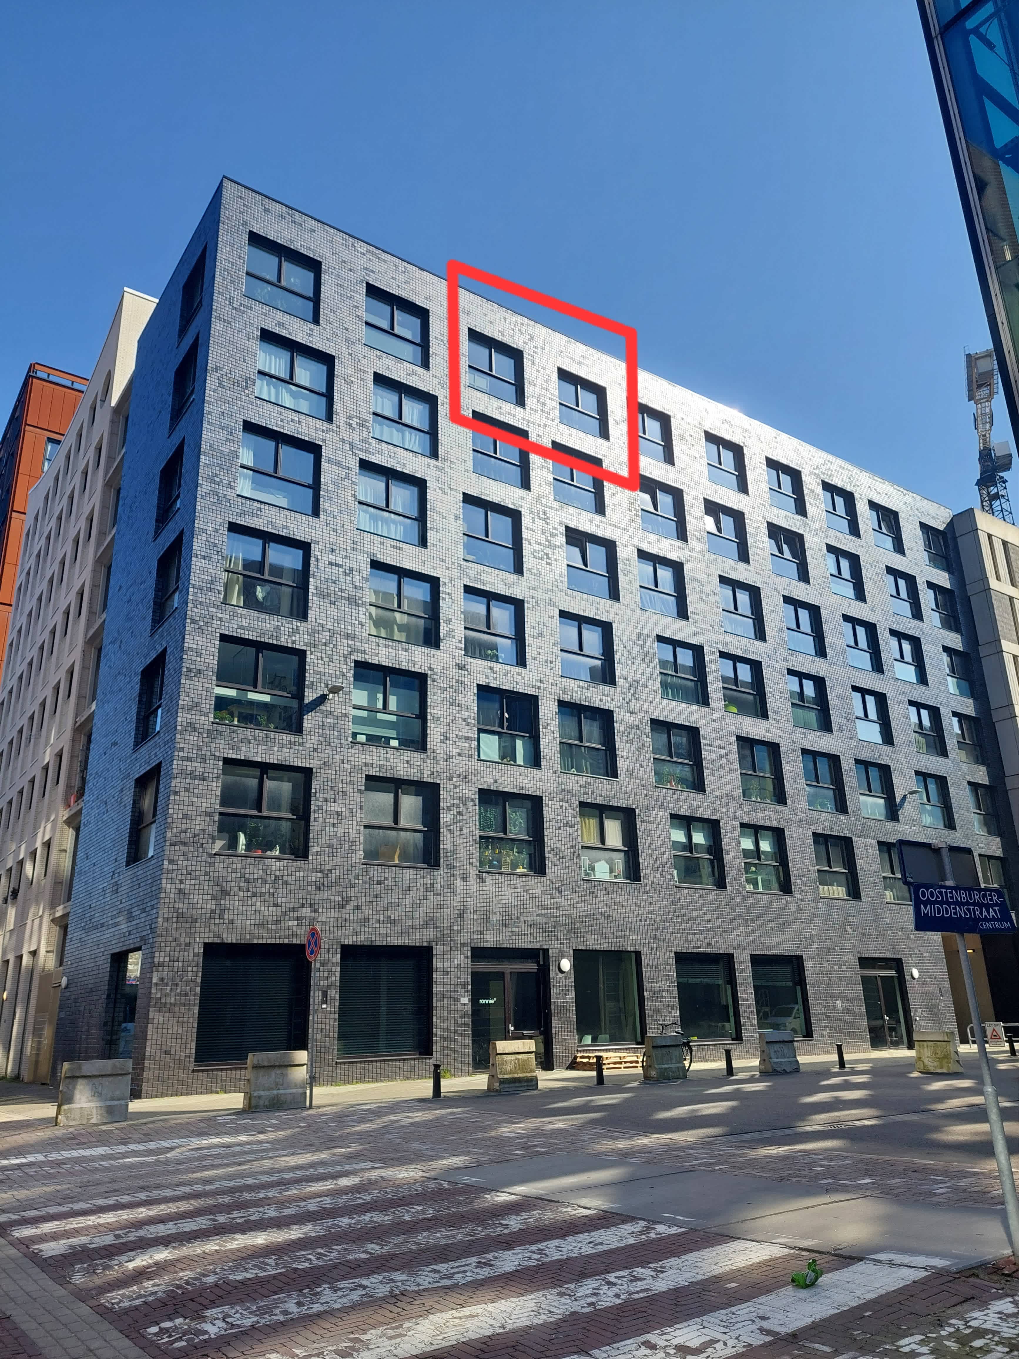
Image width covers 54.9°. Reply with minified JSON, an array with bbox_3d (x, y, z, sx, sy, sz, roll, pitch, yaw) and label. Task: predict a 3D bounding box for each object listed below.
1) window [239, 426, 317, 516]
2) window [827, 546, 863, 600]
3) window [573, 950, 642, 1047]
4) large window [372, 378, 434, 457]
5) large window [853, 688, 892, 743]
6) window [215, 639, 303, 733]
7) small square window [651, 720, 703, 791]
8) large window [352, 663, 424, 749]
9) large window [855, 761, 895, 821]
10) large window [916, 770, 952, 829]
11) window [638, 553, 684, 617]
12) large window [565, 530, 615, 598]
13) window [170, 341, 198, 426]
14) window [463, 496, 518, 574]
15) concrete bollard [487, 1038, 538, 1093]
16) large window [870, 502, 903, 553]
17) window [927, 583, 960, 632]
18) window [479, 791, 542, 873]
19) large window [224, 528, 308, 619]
[{"bbox_3d":[-6.060,-5.454,25.821,2.140,2.150,0.220,12,-22,-33],"label":"window"},{"bbox_3d":[13.581,-4.237,39.775,2.040,2.040,0.200,12,-23,-33],"label":"window"},{"bbox_3d":[2.719,8.792,27.082,2.451,2.523,0.250,11,-22,-33],"label":"window"},{"bbox_3d":[-3.091,-7.649,28.793,2.140,2.150,0.220,12,-22,-33],"label":"large window"},{"bbox_3d":[14.113,1.477,38.479,2.202,2.212,0.250,12,-23,-33],"label":"large window"},{"bbox_3d":[-6.069,0.177,23.830,2.140,2.150,0.220,12,-22,-33],"label":"window"},{"bbox_3d":[5.422,2.546,32.115,2.220,2.220,0.200,12,-23,-33],"label":"small square window"},{"bbox_3d":[-3.141,0.771,25.486,2.150,2.130,0.250,12,-23,-34],"label":"large window"},{"bbox_3d":[13.725,4.199,36.851,2.040,2.040,0.200,12,-23,-33],"label":"large window"},{"bbox_3d":[16.916,4.898,39.297,2.202,2.212,0.250,12,-23,-33],"label":"large window"},{"bbox_3d":[5.235,-3.258,34.049,2.220,2.220,0.200,12,-23,-33],"label":"window"},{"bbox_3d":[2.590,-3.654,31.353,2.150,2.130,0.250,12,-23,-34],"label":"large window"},{"bbox_3d":[-8.904,-8.124,27.408,0.250,2.212,2.202,12,-23,-33],"label":"window"},{"bbox_3d":[-0.570,-4.444,30.158,2.220,2.220,0.200,12,-23,-33],"label":"window"},{"bbox_3d":[0.073,7.813,19.862,0.940,0.910,0.460,12,-23,-34],"label":"concrete bollard"},{"bbox_3d":[16.330,-6.488,42.759,2.140,2.150,0.220,12,-22,-33],"label":"large window"},{"bbox_3d":[19.032,-3.051,43.200,2.148,2.137,0.250,11,-22,-33],"label":"window"},{"bbox_3d":[0.011,4.198,26.690,2.150,2.201,0.250,11,-22,-33],"label":"window"},{"bbox_3d":[-6.073,-2.639,24.549,2.040,2.040,0.200,12,-23,-33],"label":"large window"}]

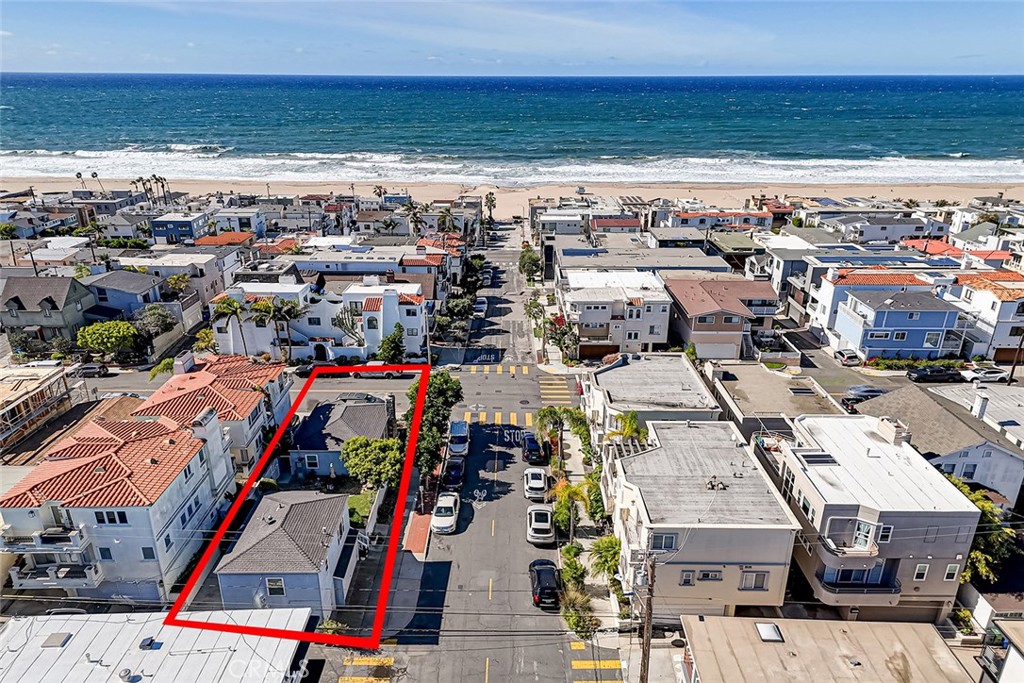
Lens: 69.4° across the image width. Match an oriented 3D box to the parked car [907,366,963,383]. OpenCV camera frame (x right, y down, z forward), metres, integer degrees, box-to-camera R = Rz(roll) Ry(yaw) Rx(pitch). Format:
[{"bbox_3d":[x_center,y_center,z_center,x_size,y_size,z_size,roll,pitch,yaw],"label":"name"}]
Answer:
[{"bbox_3d":[47.994,3.582,84.192,5.350,1.800,1.920,0,17,0],"label":"parked car"}]

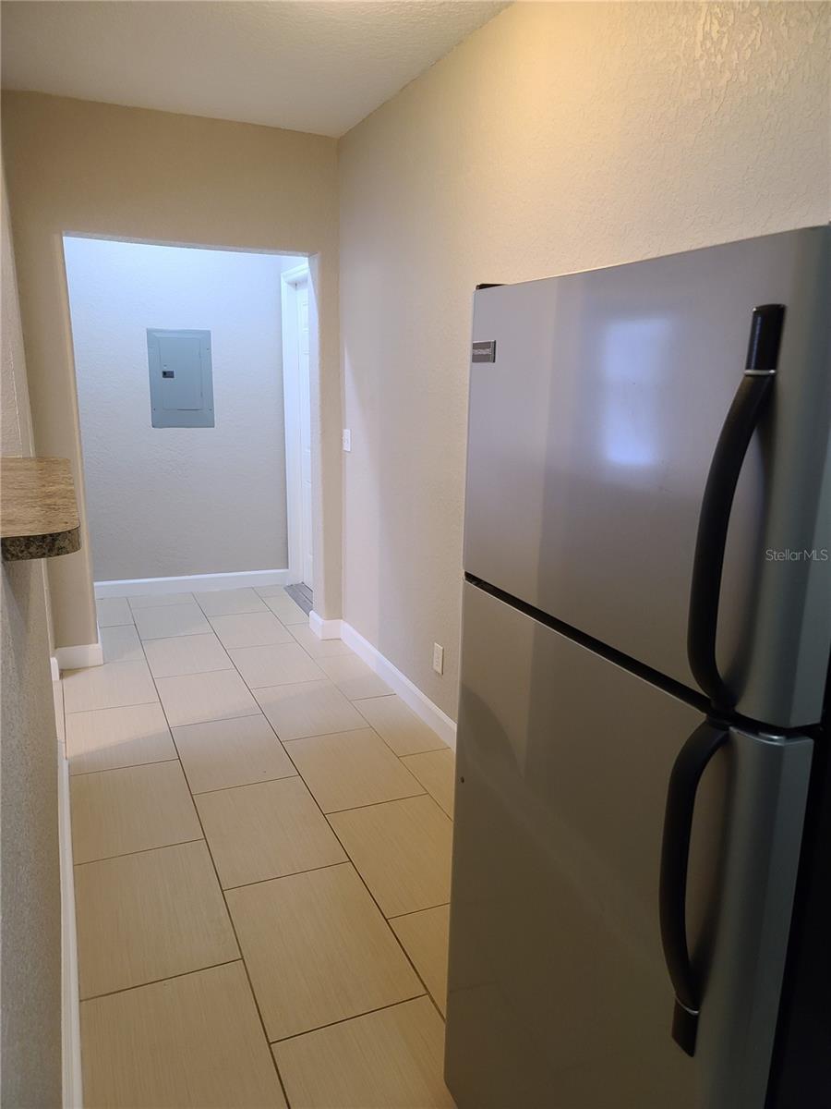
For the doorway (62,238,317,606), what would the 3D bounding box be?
[{"bbox_3d":[-1.094,-0.502,4.164,1.187,2.066,0.219,-4,15,-24],"label":"doorway"}]

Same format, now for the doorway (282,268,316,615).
[{"bbox_3d":[-0.656,-0.707,5.025,0.154,2.090,0.891,-4,15,-24],"label":"doorway"}]

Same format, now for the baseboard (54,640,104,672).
[{"bbox_3d":[-1.688,0.513,4.038,0.204,0.119,0.022,-4,15,-24],"label":"baseboard"}]

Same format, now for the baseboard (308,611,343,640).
[{"bbox_3d":[-0.531,0.400,4.649,0.101,0.115,0.235,-4,15,-24],"label":"baseboard"}]

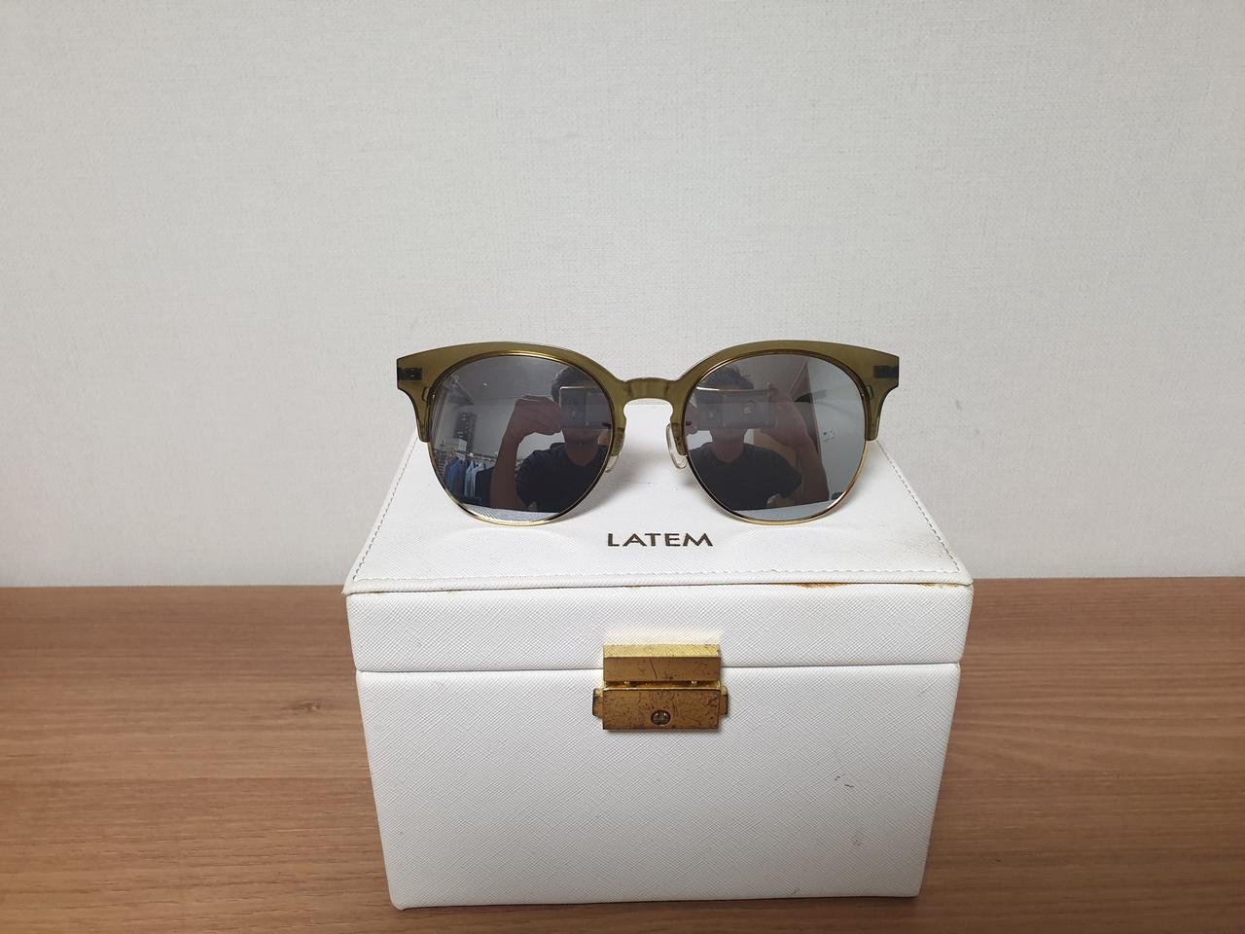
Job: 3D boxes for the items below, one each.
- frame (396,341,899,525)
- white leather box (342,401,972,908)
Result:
[{"bbox_3d":[0.008,-0.015,0.342,0.147,0.056,0.149,0,5,0],"label":"frame"},{"bbox_3d":[0.009,0.057,0.327,0.165,0.118,0.129,-1,26,-1],"label":"white leather box"}]

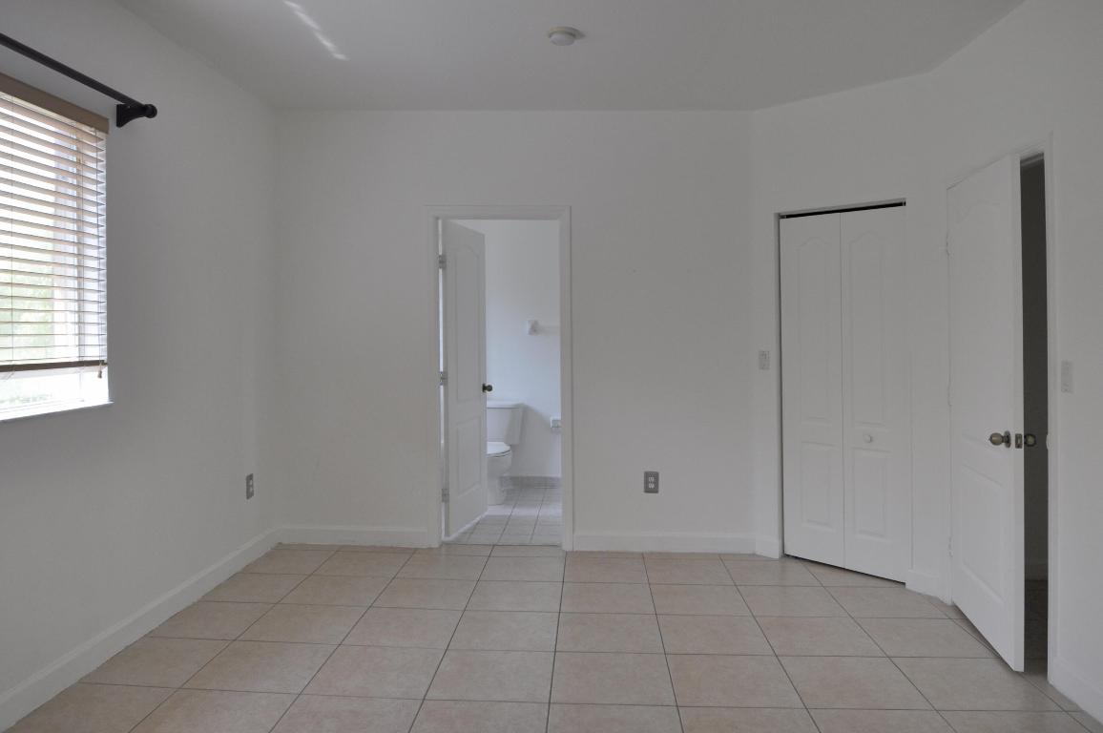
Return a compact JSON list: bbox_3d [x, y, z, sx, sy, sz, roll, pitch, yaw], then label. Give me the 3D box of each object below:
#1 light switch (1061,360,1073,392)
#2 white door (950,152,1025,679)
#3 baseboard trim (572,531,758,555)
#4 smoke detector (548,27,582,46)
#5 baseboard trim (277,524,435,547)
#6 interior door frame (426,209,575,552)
[{"bbox_3d":[1.920,0.040,2.742,0.012,0.119,0.075,0,1,3],"label":"light switch"},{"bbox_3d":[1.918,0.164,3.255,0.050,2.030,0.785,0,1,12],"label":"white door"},{"bbox_3d":[0.701,1.091,4.565,1.125,0.130,0.020,0,1,3],"label":"baseboard trim"},{"bbox_3d":[0.051,-1.540,3.439,0.138,0.045,0.138,0,1,3],"label":"smoke detector"},{"bbox_3d":[-1.278,1.081,4.684,0.975,0.130,0.020,0,1,3],"label":"baseboard trim"},{"bbox_3d":[-0.323,0.076,4.665,0.925,2.155,0.140,0,1,3],"label":"interior door frame"}]

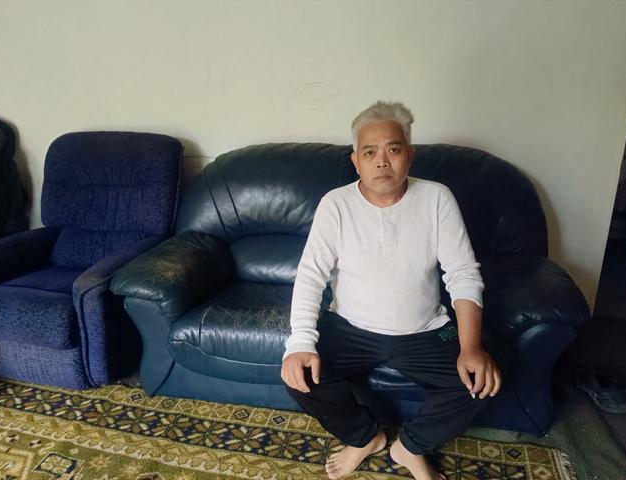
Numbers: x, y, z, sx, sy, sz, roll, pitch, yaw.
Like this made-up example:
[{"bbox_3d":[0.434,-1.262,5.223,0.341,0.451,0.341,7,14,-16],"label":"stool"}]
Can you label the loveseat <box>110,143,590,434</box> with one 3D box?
[{"bbox_3d":[0.138,0.090,1.983,1.670,0.925,0.900,2,18,9],"label":"loveseat"}]

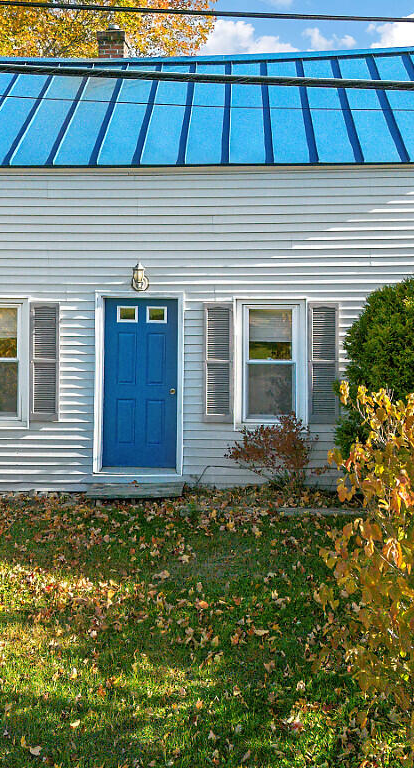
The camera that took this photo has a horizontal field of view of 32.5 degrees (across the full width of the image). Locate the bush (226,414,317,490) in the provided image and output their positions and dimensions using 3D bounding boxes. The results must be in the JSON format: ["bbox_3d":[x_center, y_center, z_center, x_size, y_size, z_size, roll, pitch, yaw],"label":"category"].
[{"bbox_3d":[0.730,0.770,8.050,1.030,0.870,0.800,0,4,0],"label":"bush"}]

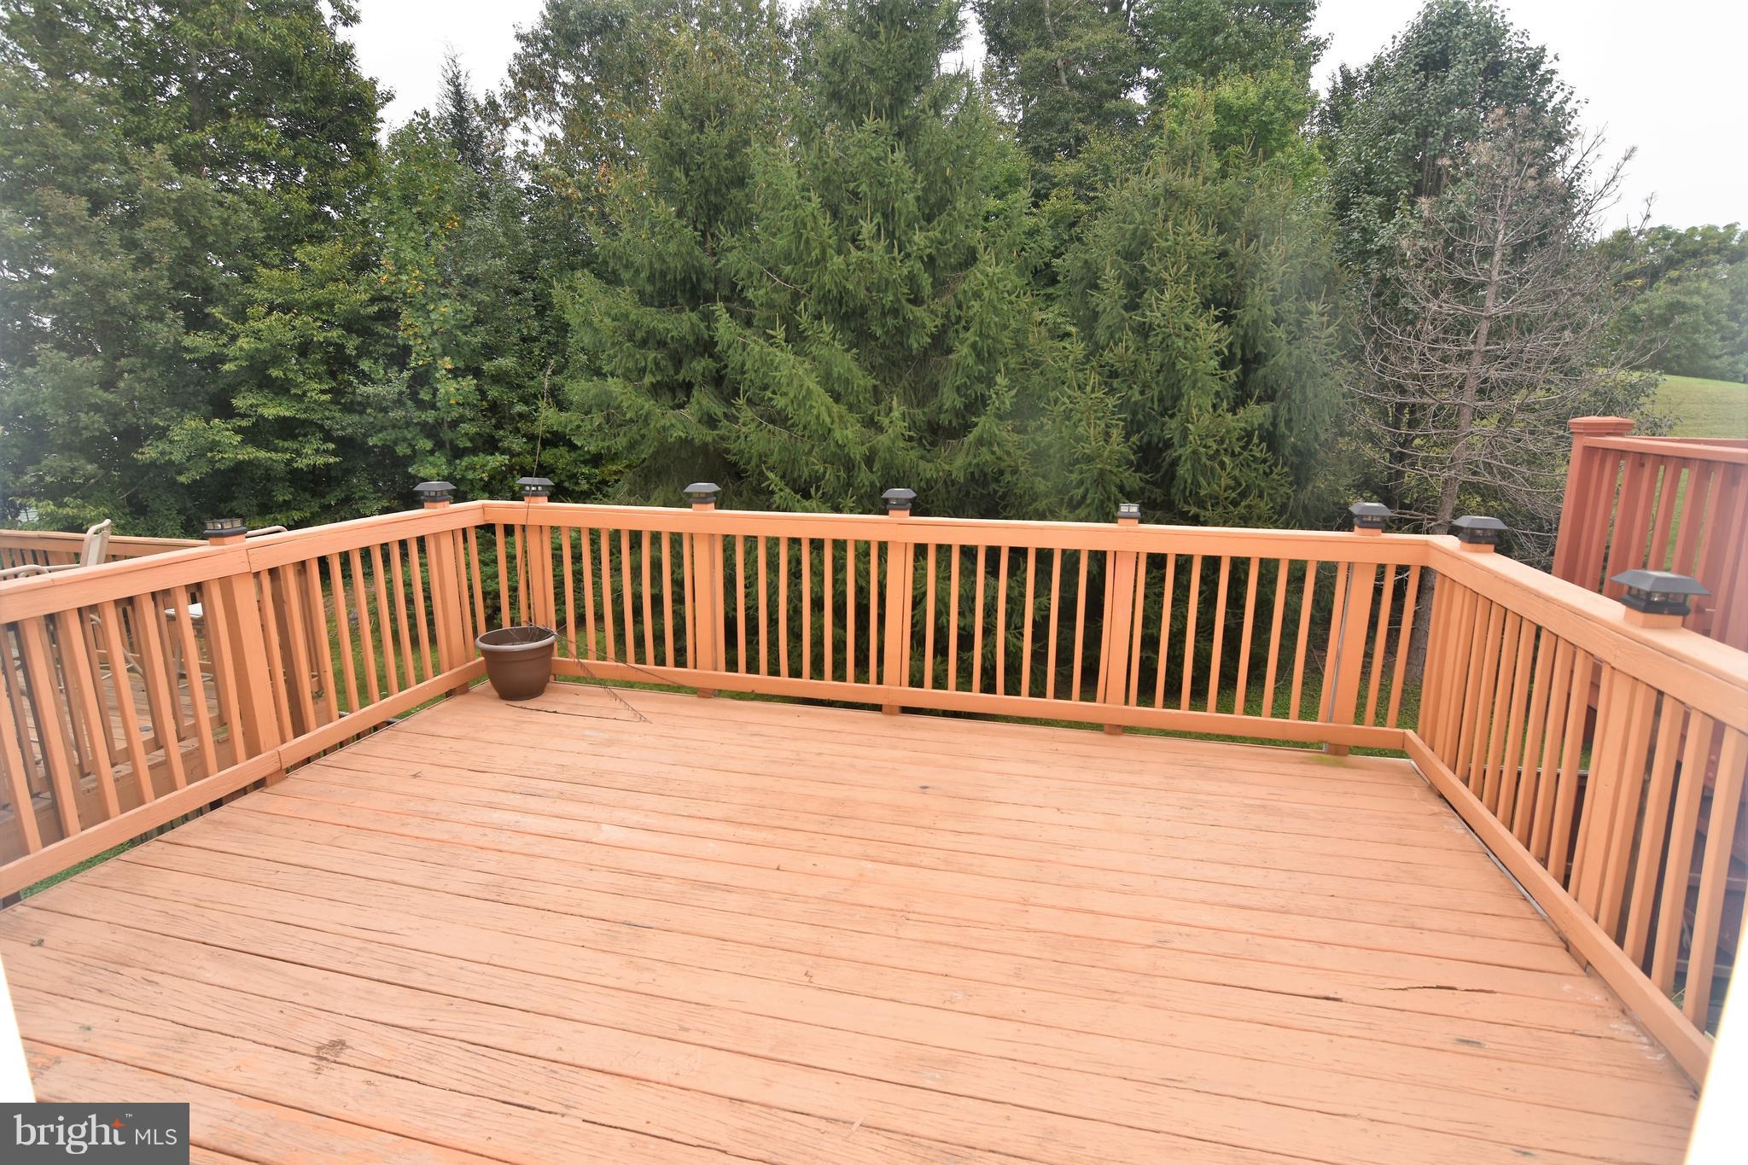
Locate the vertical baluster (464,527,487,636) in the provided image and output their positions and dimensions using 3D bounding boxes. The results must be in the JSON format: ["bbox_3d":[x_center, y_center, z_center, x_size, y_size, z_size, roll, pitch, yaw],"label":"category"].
[{"bbox_3d":[-2.303,0.044,4.521,0.038,0.820,0.038,3,13,13],"label":"vertical baluster"}]

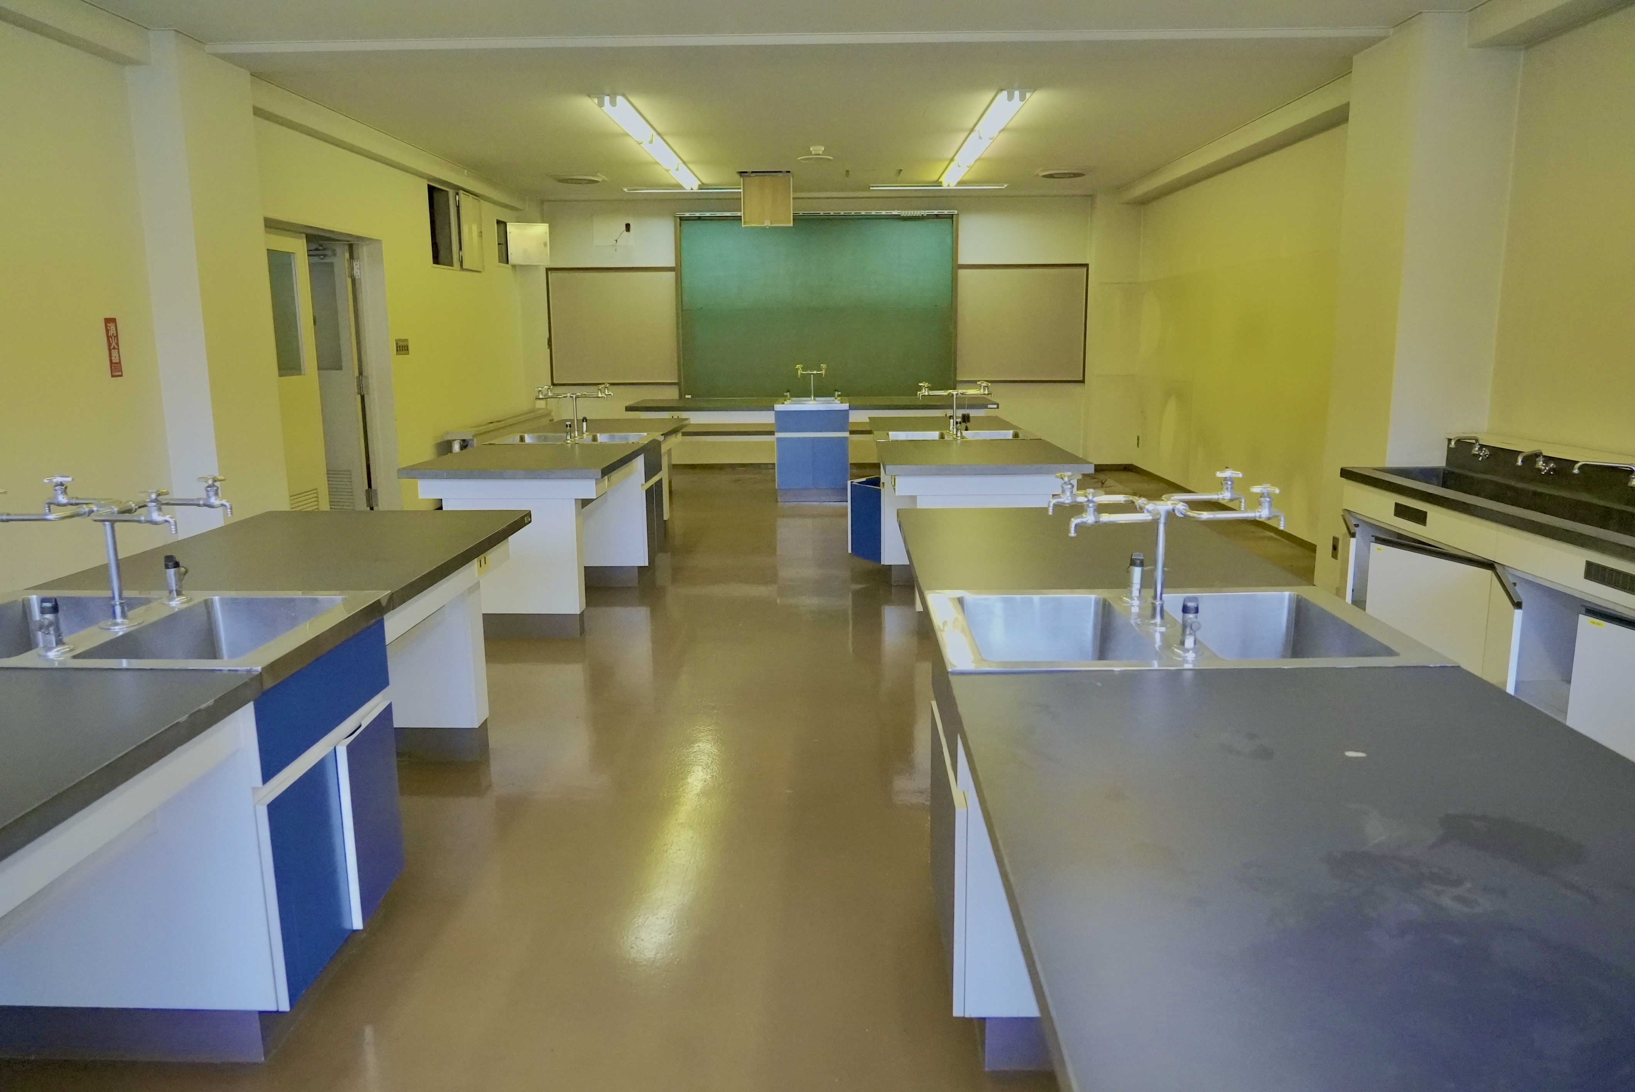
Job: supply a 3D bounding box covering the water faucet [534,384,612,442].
[{"bbox_3d":[-1.345,-0.738,6.040,0.406,0.292,0.248,0,11,1],"label":"water faucet"}]

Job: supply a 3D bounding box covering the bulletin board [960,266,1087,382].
[{"bbox_3d":[2.035,-2.209,10.862,1.296,1.168,0.030,0,11,1],"label":"bulletin board"}]

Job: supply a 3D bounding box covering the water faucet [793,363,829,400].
[{"bbox_3d":[-0.056,-1.372,9.175,0.268,0.317,0.129,0,11,1],"label":"water faucet"}]

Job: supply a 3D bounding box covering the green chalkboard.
[{"bbox_3d":[0.003,-2.347,10.835,2.743,1.841,0.099,0,11,1],"label":"green chalkboard"}]

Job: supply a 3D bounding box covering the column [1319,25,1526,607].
[{"bbox_3d":[2.847,-1.033,5.247,0.451,2.715,0.644,0,11,1],"label":"column"}]

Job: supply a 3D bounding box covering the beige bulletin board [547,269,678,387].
[{"bbox_3d":[-2.042,-2.198,10.935,1.291,1.164,0.030,0,11,1],"label":"beige bulletin board"}]

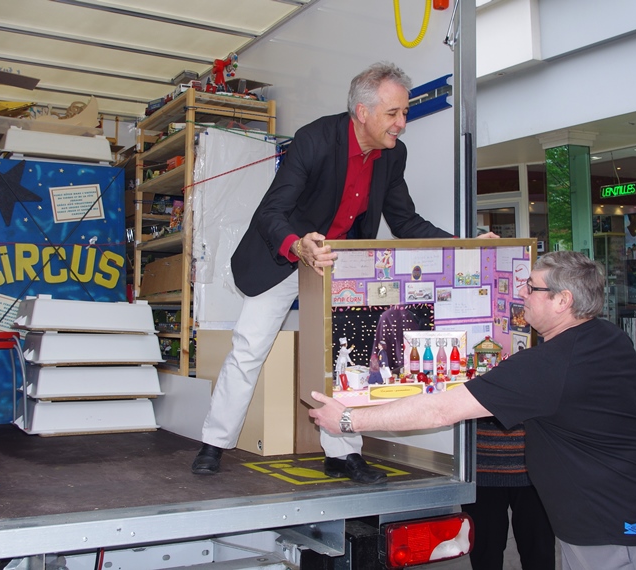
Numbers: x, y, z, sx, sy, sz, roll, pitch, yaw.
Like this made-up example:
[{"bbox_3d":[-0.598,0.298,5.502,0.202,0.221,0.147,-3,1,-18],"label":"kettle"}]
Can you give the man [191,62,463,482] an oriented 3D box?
[{"bbox_3d":[0.008,-0.004,2.835,0.880,1.430,0.680,-2,-4,45],"label":"man"}]

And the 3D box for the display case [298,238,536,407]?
[{"bbox_3d":[0.322,0.113,2.608,0.716,0.517,0.262,-2,4,-17],"label":"display case"}]

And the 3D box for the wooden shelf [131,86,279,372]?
[{"bbox_3d":[-0.687,-0.104,4.613,0.505,1.790,0.890,2,-3,-29],"label":"wooden shelf"}]

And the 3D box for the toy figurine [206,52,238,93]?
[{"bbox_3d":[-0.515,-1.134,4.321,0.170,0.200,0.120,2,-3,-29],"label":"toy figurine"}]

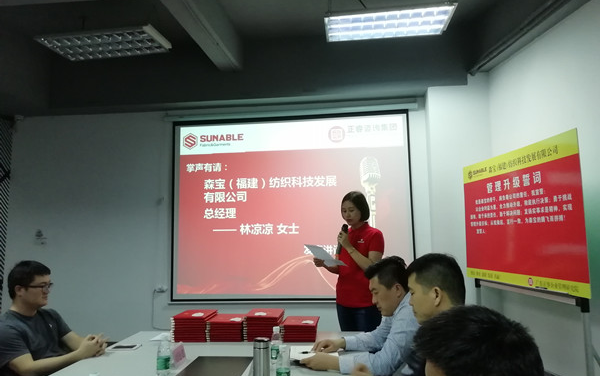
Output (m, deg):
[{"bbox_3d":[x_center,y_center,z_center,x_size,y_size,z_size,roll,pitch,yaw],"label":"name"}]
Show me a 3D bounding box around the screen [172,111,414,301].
[{"bbox_3d":[-0.113,0.198,4.745,2.545,1.922,0.040,-2,-5,6],"label":"screen"}]

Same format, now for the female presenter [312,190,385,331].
[{"bbox_3d":[0.373,0.841,3.135,0.460,1.640,0.460,3,-7,-40],"label":"female presenter"}]

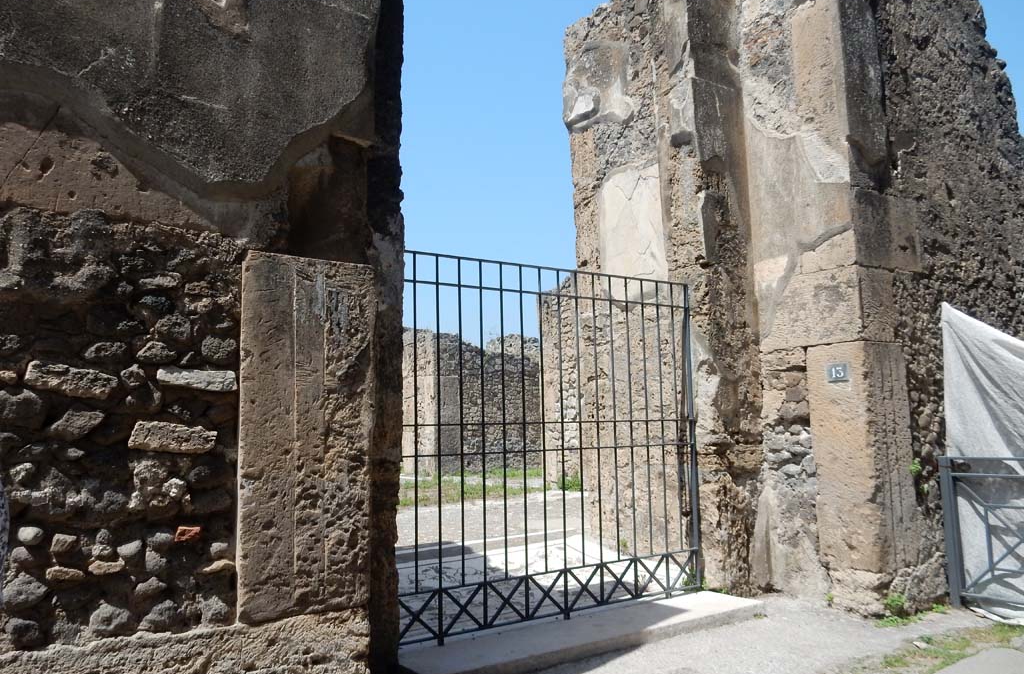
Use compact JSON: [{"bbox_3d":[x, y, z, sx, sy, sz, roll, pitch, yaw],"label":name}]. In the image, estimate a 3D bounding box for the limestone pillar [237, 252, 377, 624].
[{"bbox_3d":[-0.950,0.417,3.219,0.545,1.463,0.420,3,-7,-32],"label":"limestone pillar"}]

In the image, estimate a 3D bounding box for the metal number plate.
[{"bbox_3d":[2.383,0.264,5.411,0.012,0.135,0.168,3,-7,-32],"label":"metal number plate"}]

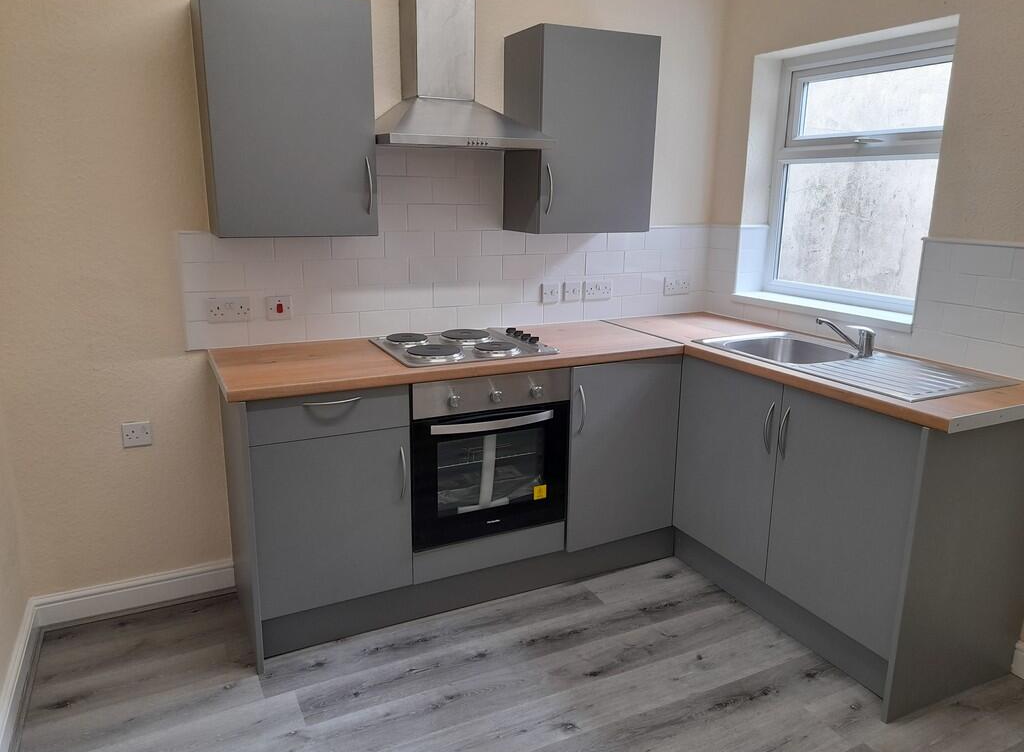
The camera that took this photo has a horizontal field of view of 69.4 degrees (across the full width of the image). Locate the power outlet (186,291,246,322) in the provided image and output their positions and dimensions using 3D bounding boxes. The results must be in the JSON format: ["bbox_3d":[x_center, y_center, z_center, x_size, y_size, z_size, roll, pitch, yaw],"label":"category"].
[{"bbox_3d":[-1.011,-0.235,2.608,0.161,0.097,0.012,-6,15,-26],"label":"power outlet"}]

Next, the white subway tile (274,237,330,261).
[{"bbox_3d":[-0.759,-0.471,2.689,0.200,0.100,0.010,-6,15,-26],"label":"white subway tile"}]

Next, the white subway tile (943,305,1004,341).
[{"bbox_3d":[1.516,-0.179,2.432,0.010,0.100,0.200,-6,15,-26],"label":"white subway tile"}]

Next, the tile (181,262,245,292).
[{"bbox_3d":[-1.038,-0.343,2.587,0.200,0.100,0.009,-6,17,-25],"label":"tile"}]

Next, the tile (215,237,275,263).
[{"bbox_3d":[-0.936,-0.449,2.587,0.200,0.100,0.010,-6,16,-26],"label":"tile"}]

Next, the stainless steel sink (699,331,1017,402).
[{"bbox_3d":[1.133,0.016,2.586,0.505,0.150,0.935,-6,16,-26],"label":"stainless steel sink"}]

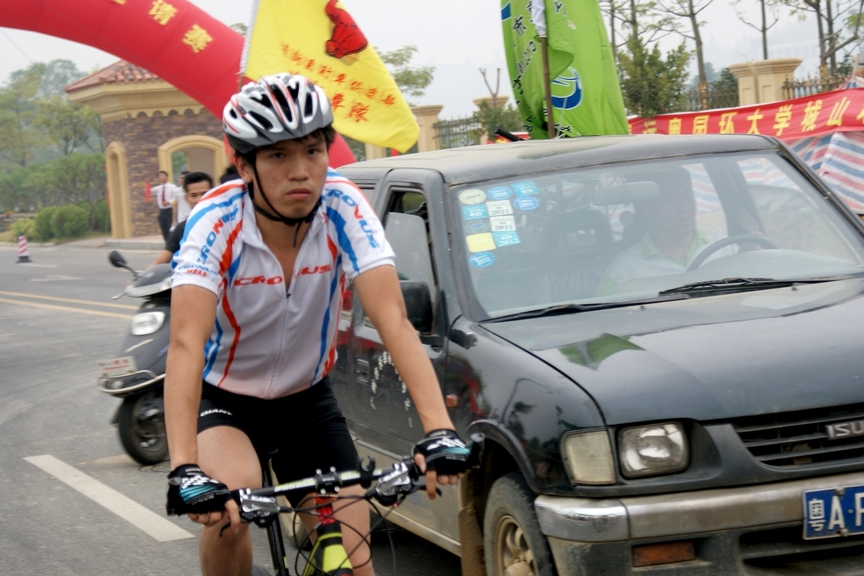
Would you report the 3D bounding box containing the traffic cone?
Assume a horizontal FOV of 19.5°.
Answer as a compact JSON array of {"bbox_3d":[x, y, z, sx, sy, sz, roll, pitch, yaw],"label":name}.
[{"bbox_3d":[-9.256,-0.928,56.983,0.330,0.660,0.330,-5,3,0],"label":"traffic cone"}]

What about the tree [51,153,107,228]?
[{"bbox_3d":[-10.481,-2.941,76.000,2.400,2.350,2.400,-5,3,0],"label":"tree"}]

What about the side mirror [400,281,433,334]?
[{"bbox_3d":[-0.093,0.066,8.500,0.180,0.175,0.100,-5,3,-14],"label":"side mirror"}]

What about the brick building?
[{"bbox_3d":[-6.285,-3.645,60.754,4.200,4.650,4.200,-6,3,-20],"label":"brick building"}]

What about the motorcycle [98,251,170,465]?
[{"bbox_3d":[-1.177,0.318,13.843,0.720,1.150,1.820,-2,4,38],"label":"motorcycle"}]

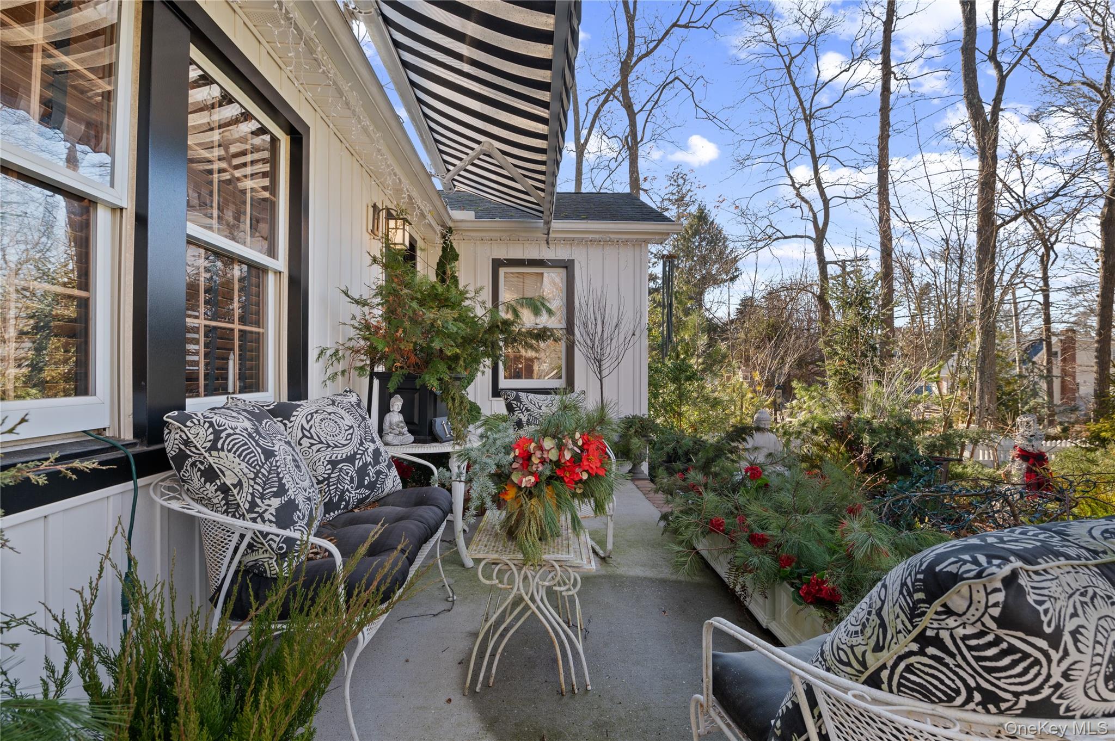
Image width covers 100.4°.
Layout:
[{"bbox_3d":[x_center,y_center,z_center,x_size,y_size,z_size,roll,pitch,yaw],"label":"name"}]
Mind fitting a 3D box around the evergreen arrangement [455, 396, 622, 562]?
[{"bbox_3d":[-0.080,0.395,1.920,0.650,0.580,0.560,0,0,-2],"label":"evergreen arrangement"}]

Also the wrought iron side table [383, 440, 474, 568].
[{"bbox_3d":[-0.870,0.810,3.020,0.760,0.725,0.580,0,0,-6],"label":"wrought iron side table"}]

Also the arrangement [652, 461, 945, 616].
[{"bbox_3d":[1.200,0.750,2.430,0.920,0.530,1.550,0,0,-3],"label":"arrangement"}]

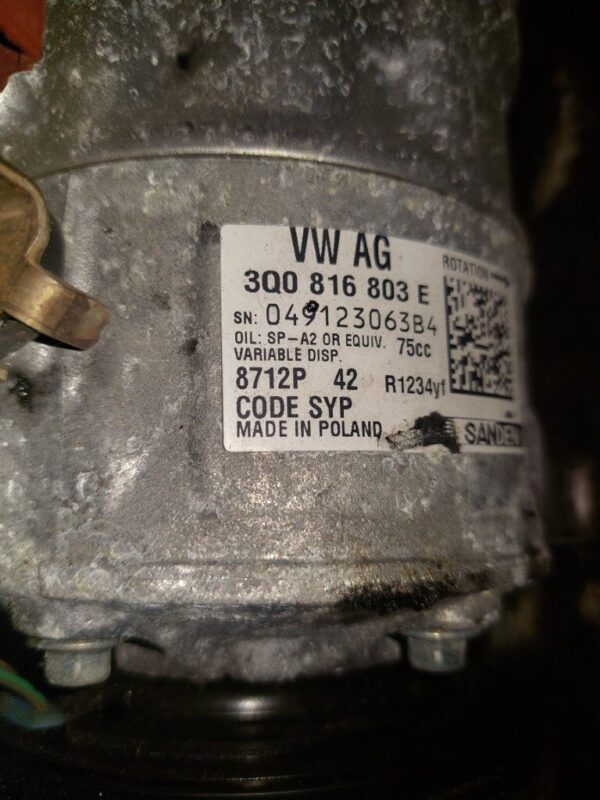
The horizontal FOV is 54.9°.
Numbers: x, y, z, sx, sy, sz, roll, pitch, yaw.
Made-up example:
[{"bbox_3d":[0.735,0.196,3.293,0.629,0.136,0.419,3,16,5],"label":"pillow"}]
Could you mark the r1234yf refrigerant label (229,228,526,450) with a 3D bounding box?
[{"bbox_3d":[0.014,-0.007,0.080,0.051,0.030,0.006,4,-10,-27],"label":"r1234yf refrigerant label"}]

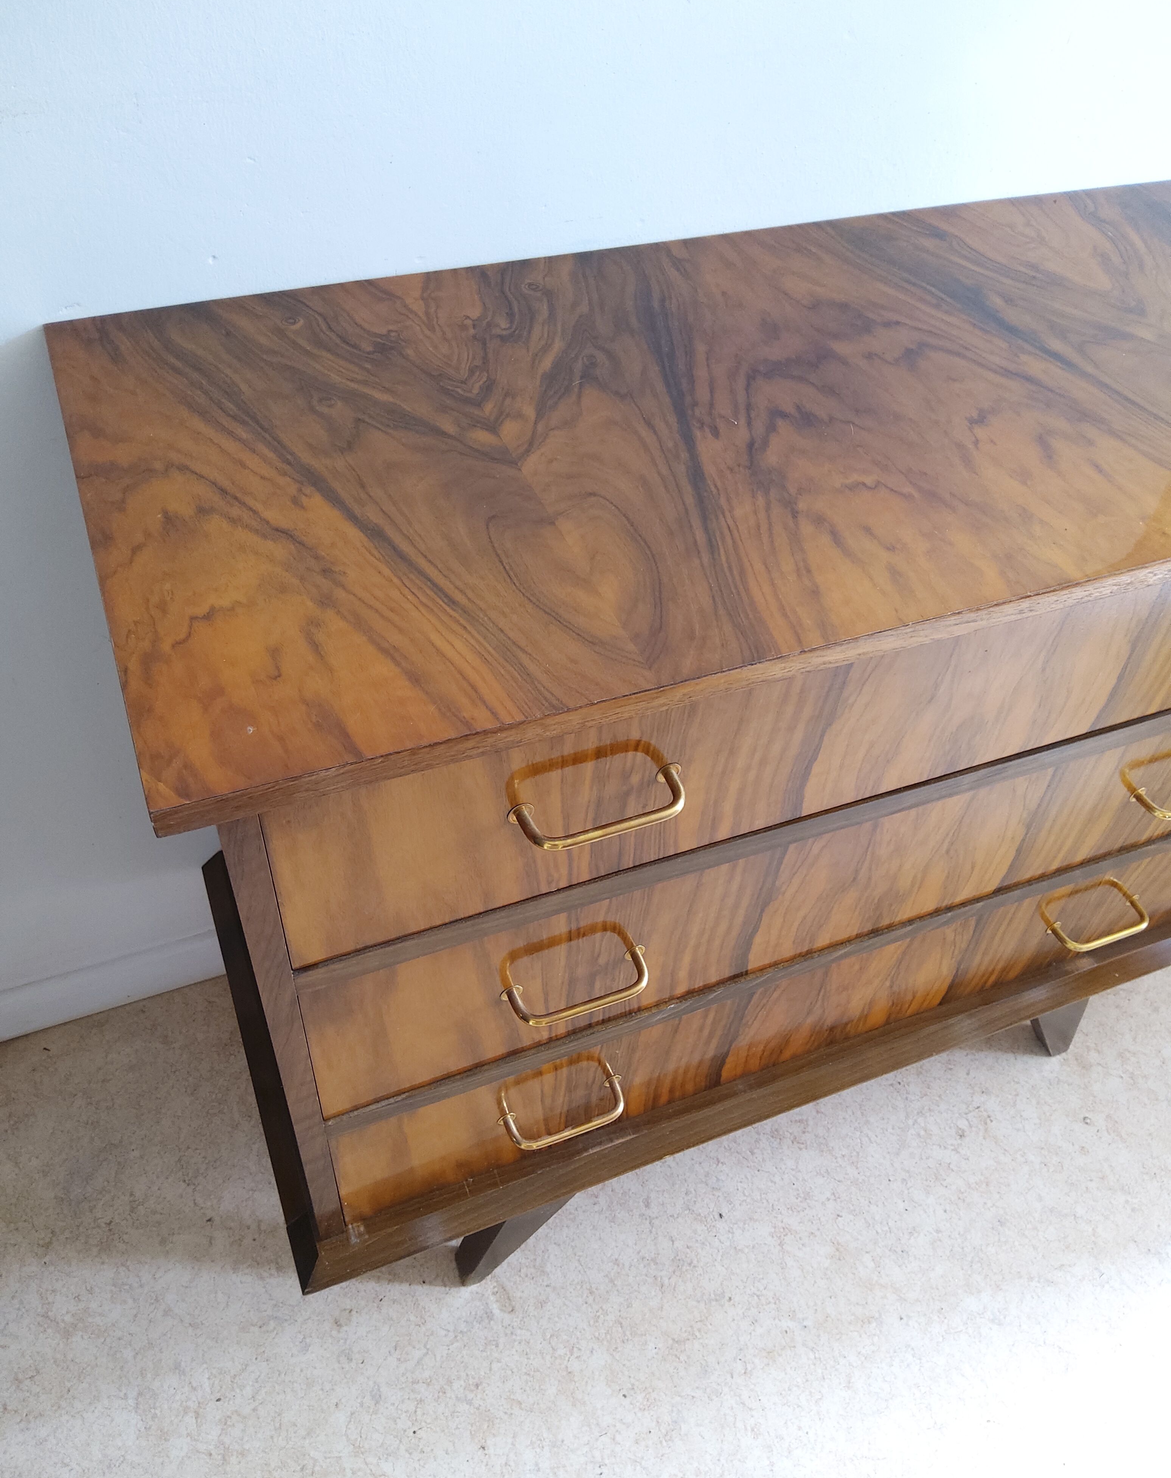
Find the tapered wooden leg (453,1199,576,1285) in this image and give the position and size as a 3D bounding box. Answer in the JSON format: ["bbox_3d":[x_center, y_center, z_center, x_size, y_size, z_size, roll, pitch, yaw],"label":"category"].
[{"bbox_3d":[-0.060,0.464,1.145,0.137,0.170,0.035,-14,50,-18],"label":"tapered wooden leg"}]

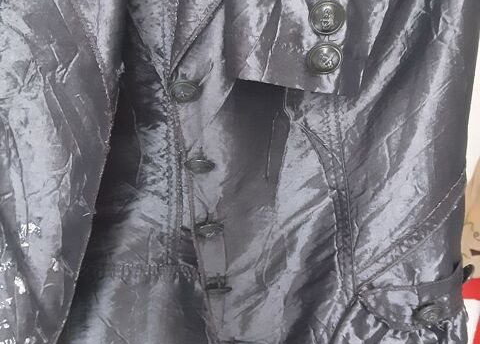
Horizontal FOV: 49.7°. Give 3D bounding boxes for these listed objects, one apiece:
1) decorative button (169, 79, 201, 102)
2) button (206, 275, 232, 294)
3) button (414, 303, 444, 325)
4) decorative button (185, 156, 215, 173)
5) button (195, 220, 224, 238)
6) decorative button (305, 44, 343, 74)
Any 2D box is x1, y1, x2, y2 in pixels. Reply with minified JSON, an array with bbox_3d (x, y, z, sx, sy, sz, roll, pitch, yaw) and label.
[{"bbox_3d":[-0.039,-0.058,0.366,0.022,0.022,0.008,-1,54,-4],"label":"decorative button"},{"bbox_3d":[-0.017,0.090,0.417,0.022,0.008,0.022,0,-9,-1],"label":"button"},{"bbox_3d":[0.150,0.113,0.410,0.022,0.022,0.008,1,33,2],"label":"button"},{"bbox_3d":[-0.030,-0.006,0.384,0.022,0.008,0.022,-1,-23,-2],"label":"decorative button"},{"bbox_3d":[-0.024,0.044,0.401,0.022,0.022,0.008,-1,57,-2],"label":"button"},{"bbox_3d":[0.054,-0.072,0.330,0.022,0.022,0.008,0,36,1],"label":"decorative button"}]

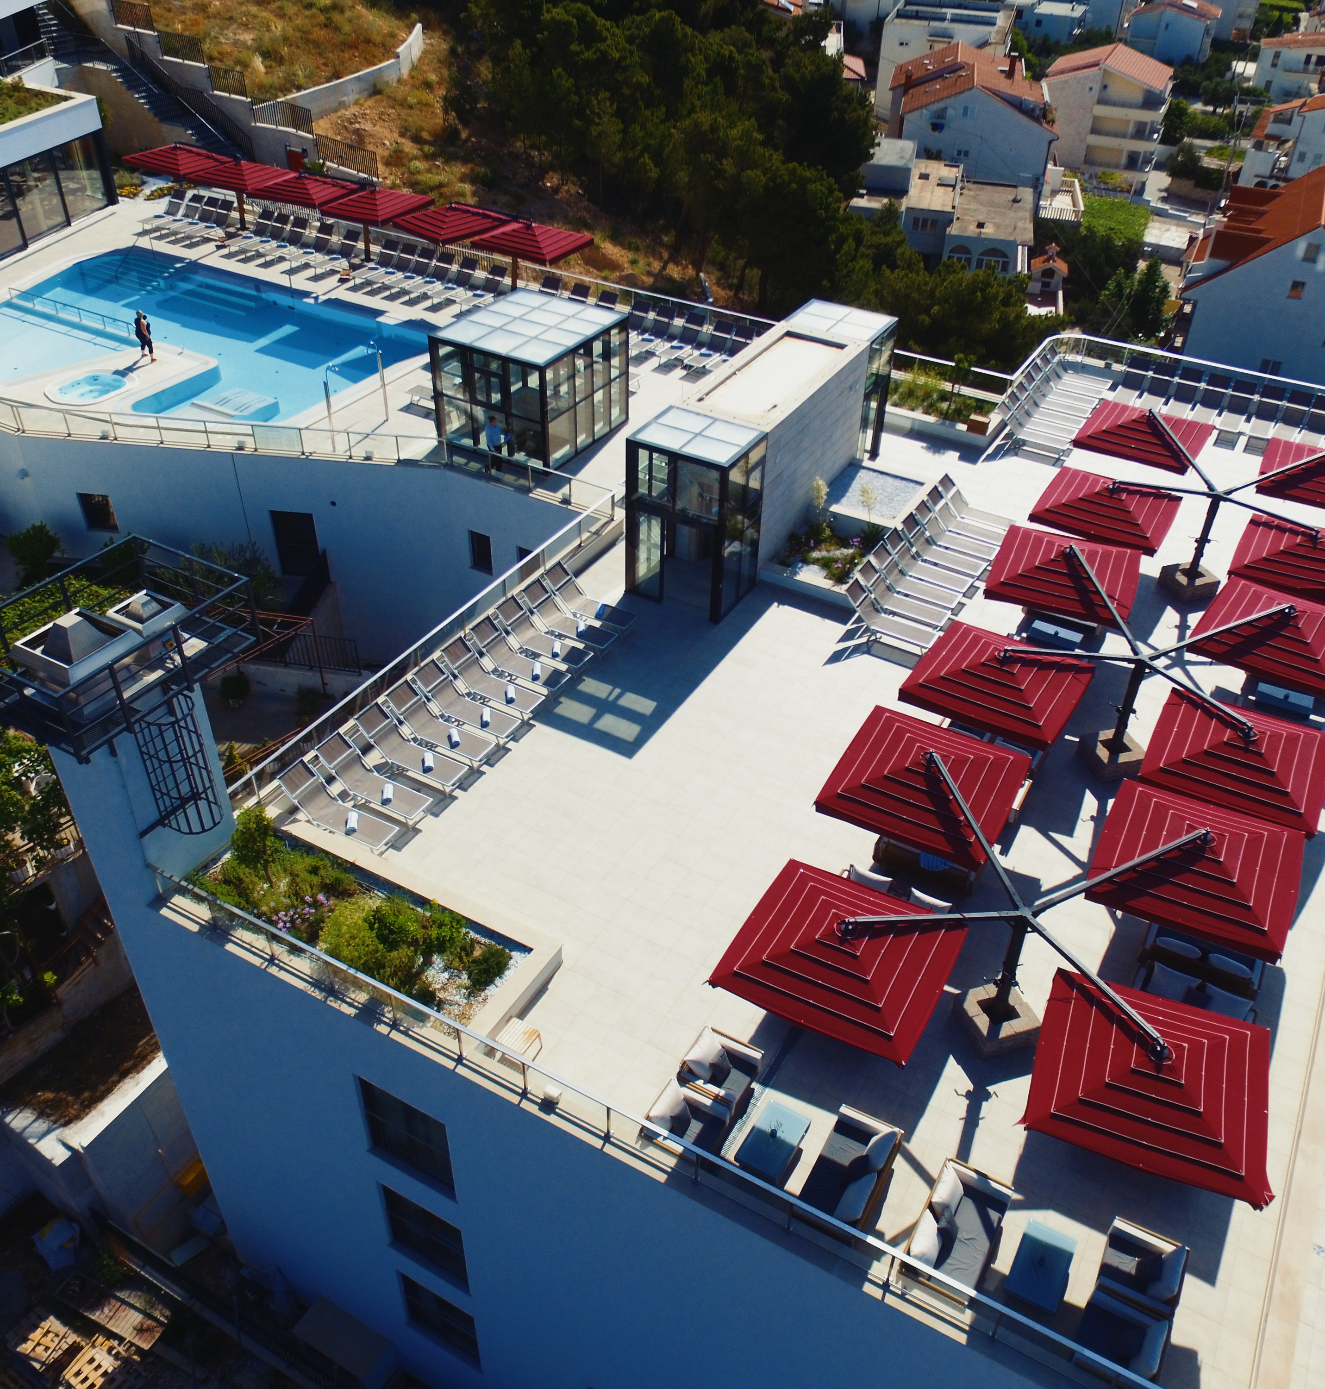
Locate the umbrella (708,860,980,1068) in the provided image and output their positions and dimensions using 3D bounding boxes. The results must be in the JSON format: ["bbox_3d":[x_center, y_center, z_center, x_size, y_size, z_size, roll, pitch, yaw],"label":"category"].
[{"bbox_3d":[2.635,3.568,15.361,2.750,0.600,2.750,20,43,22],"label":"umbrella"}]

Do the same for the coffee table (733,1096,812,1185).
[{"bbox_3d":[1.638,6.731,15.924,0.670,0.400,1.120,23,44,24],"label":"coffee table"}]

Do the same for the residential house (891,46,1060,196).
[{"bbox_3d":[28.941,-53.933,102.439,13.500,10.800,15.000,8,40,9],"label":"residential house"}]

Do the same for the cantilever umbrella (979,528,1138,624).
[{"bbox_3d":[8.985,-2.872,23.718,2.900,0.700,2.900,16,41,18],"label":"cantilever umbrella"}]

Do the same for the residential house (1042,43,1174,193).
[{"bbox_3d":[47.124,-62.655,115.730,11.800,11.500,14.000,18,43,20],"label":"residential house"}]

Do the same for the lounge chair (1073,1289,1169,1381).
[{"bbox_3d":[5.981,8.494,14.000,0.920,0.720,0.900,20,42,22],"label":"lounge chair"}]

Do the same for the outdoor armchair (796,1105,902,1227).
[{"bbox_3d":[2.732,7.031,15.664,0.940,0.730,1.680,19,42,21],"label":"outdoor armchair"}]

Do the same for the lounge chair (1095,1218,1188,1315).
[{"bbox_3d":[6.559,7.911,14.713,0.920,0.730,0.900,20,42,22],"label":"lounge chair"}]

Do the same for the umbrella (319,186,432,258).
[{"bbox_3d":[-11.698,-18.991,43.852,3.000,2.750,3.000,21,43,23],"label":"umbrella"}]

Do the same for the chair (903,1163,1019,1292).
[{"bbox_3d":[3.934,7.175,14.237,0.930,0.740,1.720,19,40,19],"label":"chair"}]

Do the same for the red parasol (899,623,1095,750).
[{"bbox_3d":[6.739,-0.442,21.287,3.000,0.700,3.050,21,41,21],"label":"red parasol"}]

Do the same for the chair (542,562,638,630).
[{"bbox_3d":[-1.701,-2.180,25.272,2.200,1.000,0.670,22,41,22],"label":"chair"}]

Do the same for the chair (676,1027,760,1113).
[{"bbox_3d":[0.900,5.973,16.897,0.940,0.730,0.910,20,42,22],"label":"chair"}]

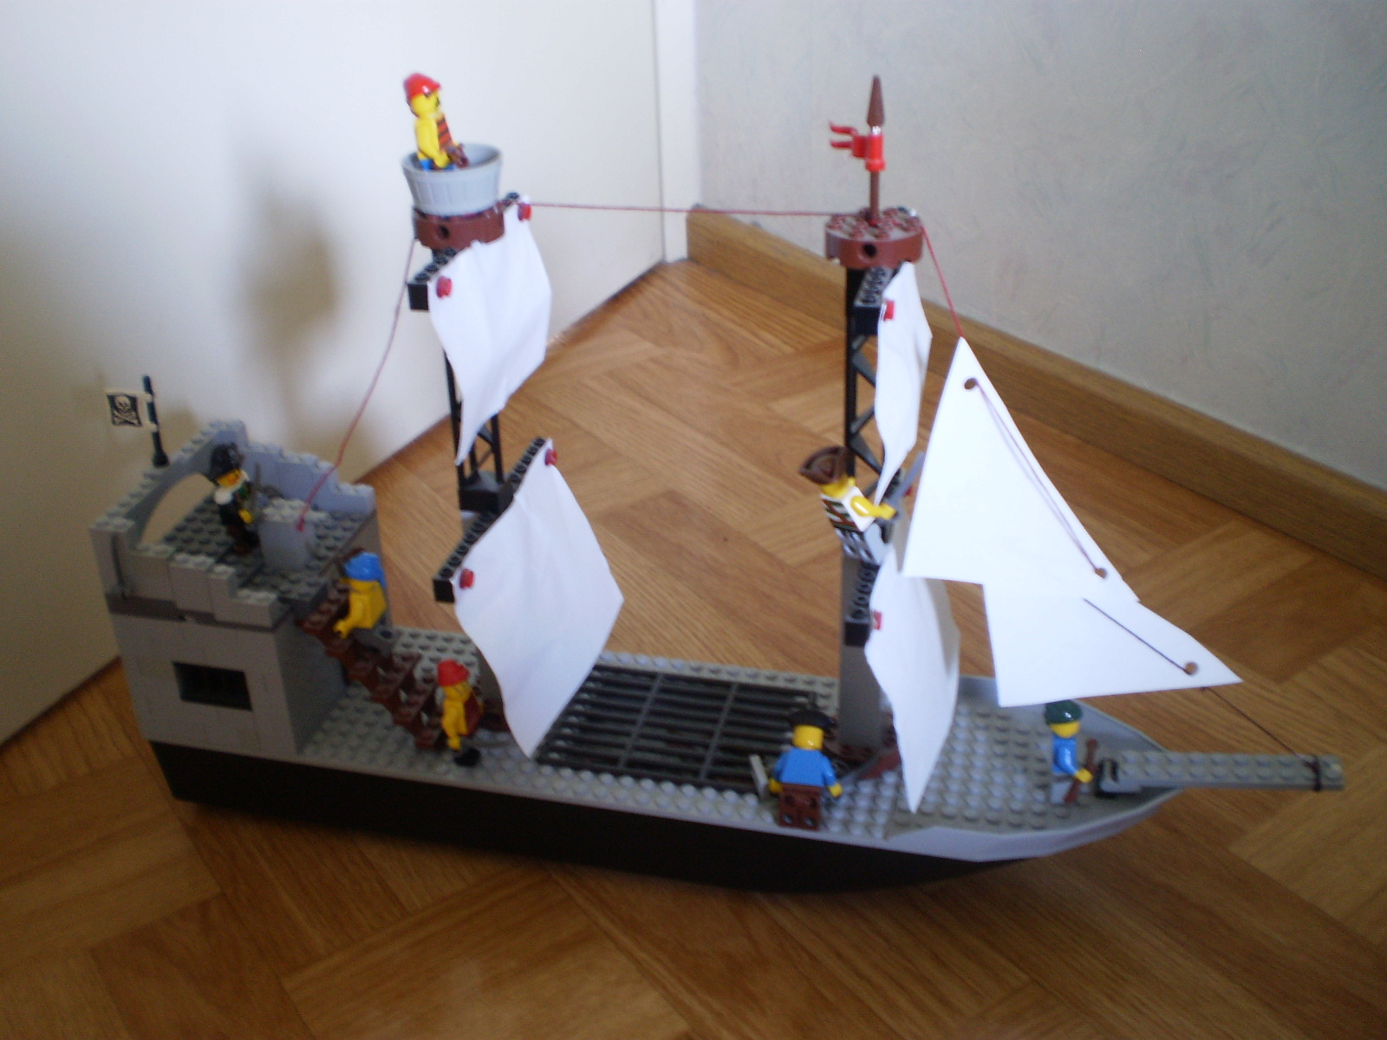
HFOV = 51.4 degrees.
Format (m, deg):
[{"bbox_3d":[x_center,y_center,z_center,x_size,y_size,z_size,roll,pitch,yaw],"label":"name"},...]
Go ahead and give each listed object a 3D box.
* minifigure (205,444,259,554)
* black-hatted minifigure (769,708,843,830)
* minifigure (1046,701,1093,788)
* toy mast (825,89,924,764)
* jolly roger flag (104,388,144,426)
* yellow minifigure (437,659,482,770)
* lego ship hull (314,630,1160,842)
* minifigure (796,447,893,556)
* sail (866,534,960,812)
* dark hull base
[{"bbox_3d":[-0.181,-0.008,0.570,0.017,0.045,0.025,6,29,13],"label":"minifigure"},{"bbox_3d":[0.040,0.090,0.517,0.026,0.044,0.016,6,29,13],"label":"black-hatted minifigure"},{"bbox_3d":[0.139,0.083,0.529,0.017,0.042,0.025,6,29,13],"label":"minifigure"},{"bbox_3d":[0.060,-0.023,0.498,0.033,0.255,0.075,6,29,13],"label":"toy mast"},{"bbox_3d":[-0.216,-0.042,0.554,0.019,0.017,0.003,6,29,13],"label":"jolly roger flag"},{"bbox_3d":[-0.089,0.073,0.554,0.016,0.043,0.025,12,31,23],"label":"yellow minifigure"},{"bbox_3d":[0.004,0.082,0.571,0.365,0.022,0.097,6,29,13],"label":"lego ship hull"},{"bbox_3d":[0.053,-0.006,0.494,0.018,0.044,0.025,-41,25,-22],"label":"minifigure"},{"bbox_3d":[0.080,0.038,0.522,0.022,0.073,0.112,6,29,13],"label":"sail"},{"bbox_3d":[-0.022,0.103,0.590,0.383,0.041,0.096,6,29,13],"label":"dark hull base"}]

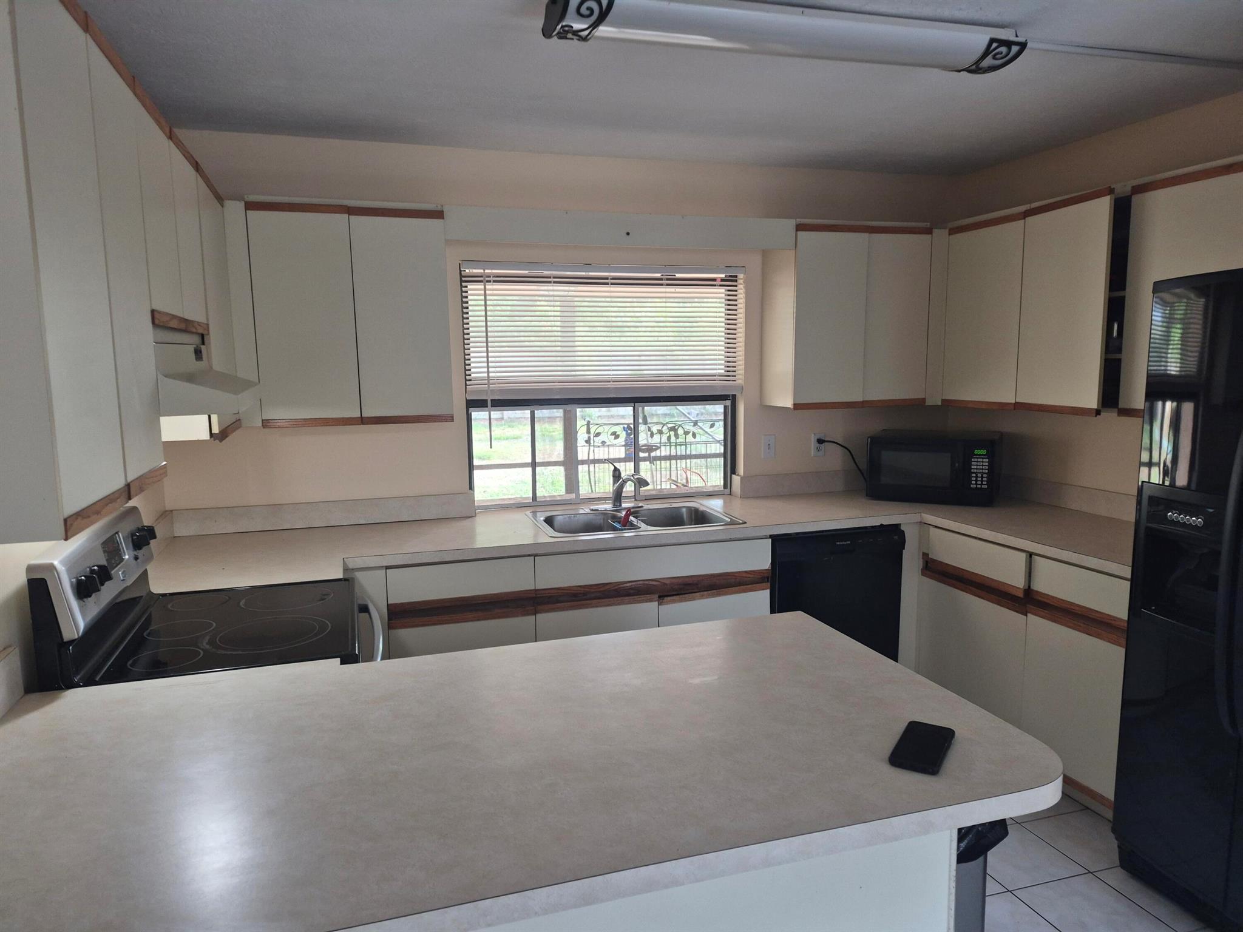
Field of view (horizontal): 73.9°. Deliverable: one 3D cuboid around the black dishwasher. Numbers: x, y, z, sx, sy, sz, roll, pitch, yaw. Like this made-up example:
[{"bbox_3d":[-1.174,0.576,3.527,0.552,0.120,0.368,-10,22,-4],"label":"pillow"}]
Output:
[{"bbox_3d":[0.810,0.648,3.706,0.603,0.845,0.590,-3,8,-18],"label":"black dishwasher"}]

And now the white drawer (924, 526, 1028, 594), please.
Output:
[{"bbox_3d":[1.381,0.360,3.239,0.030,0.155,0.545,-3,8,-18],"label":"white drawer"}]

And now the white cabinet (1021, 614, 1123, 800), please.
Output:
[{"bbox_3d":[1.868,0.831,2.926,0.580,0.538,0.552,-3,8,-18],"label":"white cabinet"}]

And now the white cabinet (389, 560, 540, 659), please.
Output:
[{"bbox_3d":[-0.637,0.707,3.216,0.521,0.792,0.510,-3,8,-18],"label":"white cabinet"}]

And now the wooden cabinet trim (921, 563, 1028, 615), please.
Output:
[{"bbox_3d":[1.377,0.482,3.250,0.025,0.048,0.584,-3,8,-18],"label":"wooden cabinet trim"}]

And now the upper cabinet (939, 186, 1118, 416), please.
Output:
[{"bbox_3d":[1.745,-0.623,3.355,0.350,0.786,0.920,-3,8,-18],"label":"upper cabinet"}]

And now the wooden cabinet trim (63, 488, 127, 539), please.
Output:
[{"bbox_3d":[-0.815,0.068,1.275,0.021,0.031,0.350,-3,8,-18],"label":"wooden cabinet trim"}]

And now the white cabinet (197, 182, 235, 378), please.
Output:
[{"bbox_3d":[-1.428,-0.491,2.588,0.316,0.737,0.525,-3,8,-18],"label":"white cabinet"}]

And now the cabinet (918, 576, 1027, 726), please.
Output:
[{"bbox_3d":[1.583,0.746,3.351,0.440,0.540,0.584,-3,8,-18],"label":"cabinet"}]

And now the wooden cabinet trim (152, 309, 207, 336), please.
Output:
[{"bbox_3d":[-1.088,-0.347,2.035,0.022,0.031,0.731,-3,8,-18],"label":"wooden cabinet trim"}]

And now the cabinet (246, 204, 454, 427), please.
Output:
[{"bbox_3d":[-1.047,-0.574,3.237,0.698,0.810,0.311,-3,8,-18],"label":"cabinet"}]

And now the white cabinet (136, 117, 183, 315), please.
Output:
[{"bbox_3d":[-1.173,-0.546,1.798,0.311,0.434,0.365,-3,8,-18],"label":"white cabinet"}]

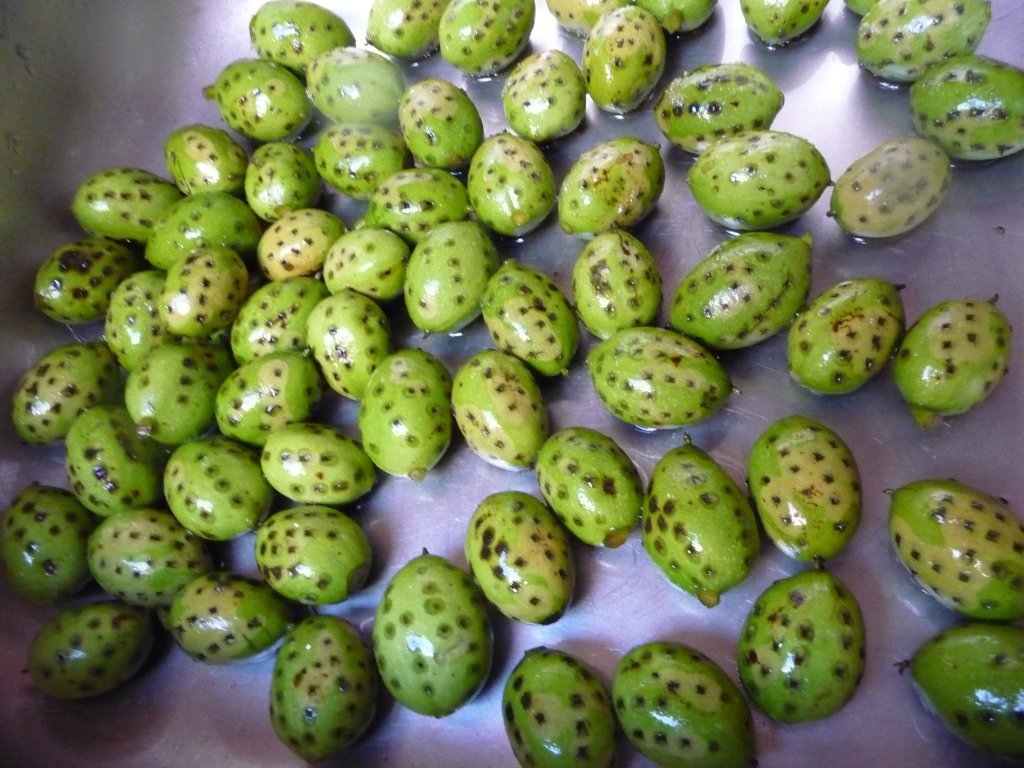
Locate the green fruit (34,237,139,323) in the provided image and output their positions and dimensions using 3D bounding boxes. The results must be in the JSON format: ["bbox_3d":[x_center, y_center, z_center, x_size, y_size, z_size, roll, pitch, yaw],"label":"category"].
[{"bbox_3d":[-0.162,-0.040,0.318,0.039,0.029,0.029,-29,65,-6],"label":"green fruit"}]

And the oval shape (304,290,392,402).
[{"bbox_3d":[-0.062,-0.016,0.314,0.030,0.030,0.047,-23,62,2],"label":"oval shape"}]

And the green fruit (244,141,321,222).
[{"bbox_3d":[-0.100,-0.088,0.362,0.031,0.031,0.036,-8,65,7],"label":"green fruit"}]

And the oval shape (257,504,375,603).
[{"bbox_3d":[-0.063,0.055,0.267,0.039,0.030,0.030,14,68,18],"label":"oval shape"}]

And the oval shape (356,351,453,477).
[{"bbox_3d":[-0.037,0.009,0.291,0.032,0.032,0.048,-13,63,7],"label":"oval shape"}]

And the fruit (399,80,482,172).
[{"bbox_3d":[-0.029,-0.107,0.340,0.032,0.032,0.042,-34,63,-5],"label":"fruit"}]

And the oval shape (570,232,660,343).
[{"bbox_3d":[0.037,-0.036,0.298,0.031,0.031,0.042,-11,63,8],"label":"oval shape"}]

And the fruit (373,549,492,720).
[{"bbox_3d":[-0.024,0.077,0.258,0.036,0.036,0.050,-16,64,3],"label":"fruit"}]

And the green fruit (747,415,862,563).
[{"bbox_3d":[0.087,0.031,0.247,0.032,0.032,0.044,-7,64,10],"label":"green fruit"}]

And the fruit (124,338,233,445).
[{"bbox_3d":[-0.114,0.003,0.284,0.028,0.027,0.038,19,69,16],"label":"fruit"}]

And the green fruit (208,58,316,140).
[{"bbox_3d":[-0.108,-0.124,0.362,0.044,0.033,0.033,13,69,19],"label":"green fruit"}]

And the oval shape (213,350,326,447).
[{"bbox_3d":[-0.087,0.005,0.298,0.041,0.029,0.030,-28,65,-6],"label":"oval shape"}]

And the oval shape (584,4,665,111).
[{"bbox_3d":[0.045,-0.132,0.336,0.033,0.033,0.044,2,69,14],"label":"oval shape"}]

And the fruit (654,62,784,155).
[{"bbox_3d":[0.083,-0.110,0.333,0.051,0.032,0.032,1,66,11],"label":"fruit"}]

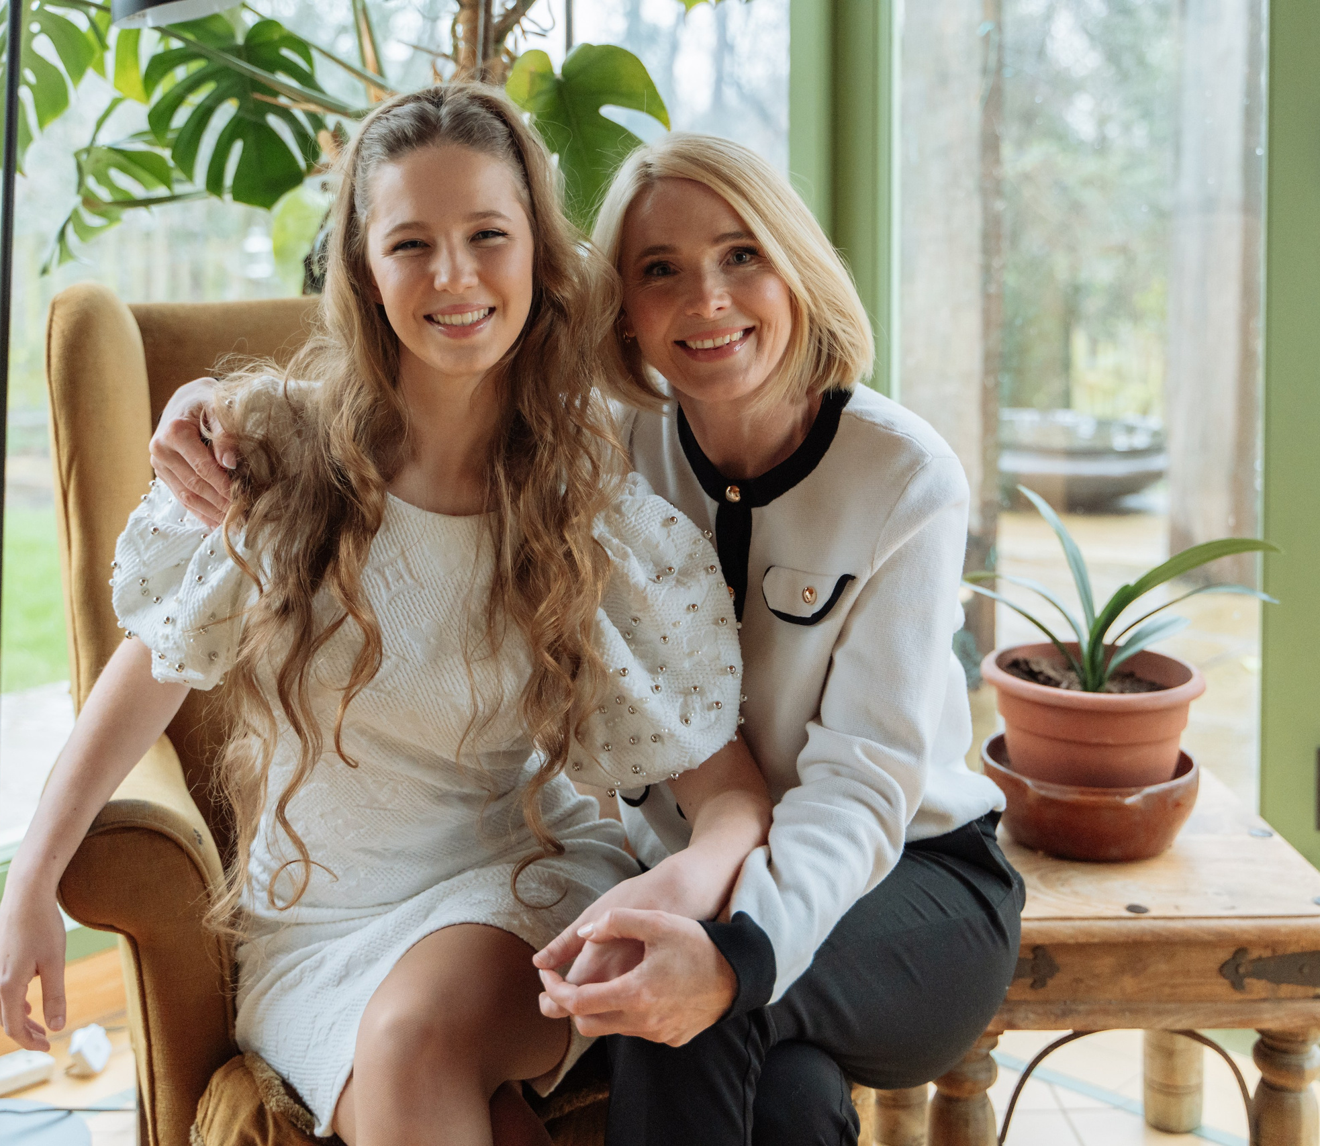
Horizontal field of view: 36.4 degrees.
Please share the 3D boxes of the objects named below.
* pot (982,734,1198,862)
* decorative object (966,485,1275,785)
[{"bbox_3d":[0.431,0.228,2.015,0.215,0.080,0.215,0,11,0],"label":"pot"},{"bbox_3d":[0.462,0.089,1.990,0.310,0.335,0.250,0,11,0],"label":"decorative object"}]

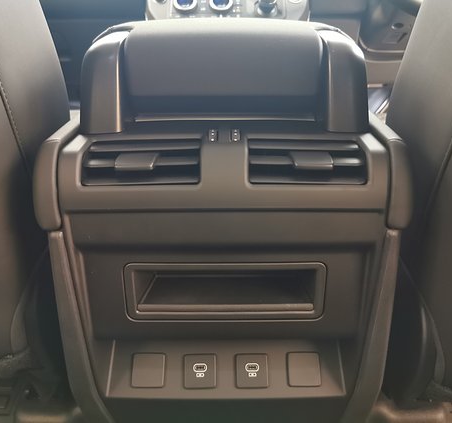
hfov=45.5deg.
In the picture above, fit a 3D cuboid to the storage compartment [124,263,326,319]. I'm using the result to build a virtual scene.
[{"bbox_3d":[-0.001,0.059,0.500,0.173,0.054,0.070,0,19,0],"label":"storage compartment"}]

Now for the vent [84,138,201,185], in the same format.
[{"bbox_3d":[-0.069,-0.036,0.450,0.097,0.043,0.030,0,-21,0],"label":"vent"}]

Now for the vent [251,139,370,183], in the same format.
[{"bbox_3d":[0.067,-0.036,0.450,0.097,0.043,0.030,0,-21,0],"label":"vent"}]

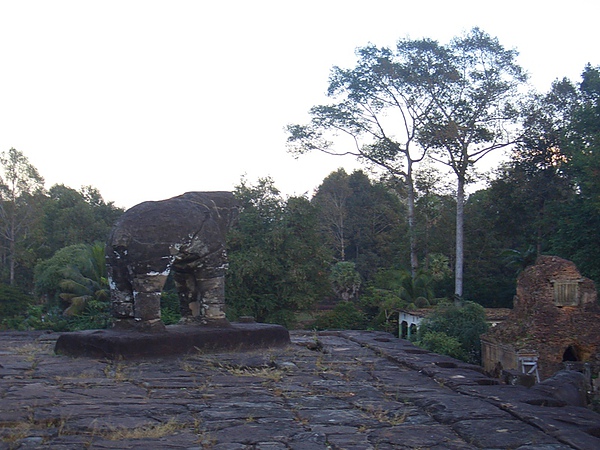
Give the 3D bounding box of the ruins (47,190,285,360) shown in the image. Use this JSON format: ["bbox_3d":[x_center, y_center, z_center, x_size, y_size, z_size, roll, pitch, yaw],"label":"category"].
[{"bbox_3d":[-2.010,0.735,18.056,1.488,2.693,3.995,-2,-3,39],"label":"ruins"}]

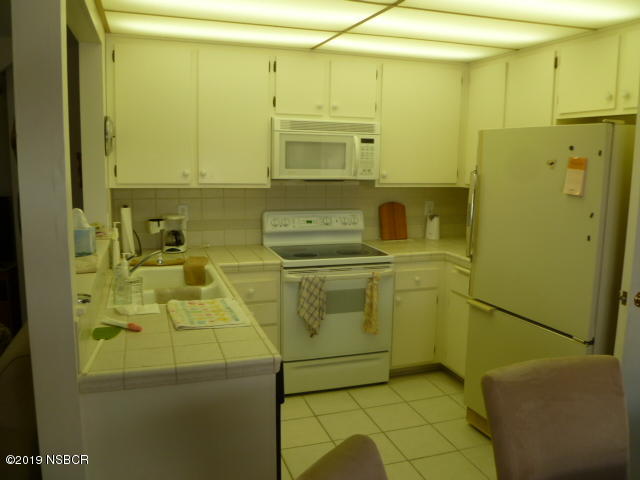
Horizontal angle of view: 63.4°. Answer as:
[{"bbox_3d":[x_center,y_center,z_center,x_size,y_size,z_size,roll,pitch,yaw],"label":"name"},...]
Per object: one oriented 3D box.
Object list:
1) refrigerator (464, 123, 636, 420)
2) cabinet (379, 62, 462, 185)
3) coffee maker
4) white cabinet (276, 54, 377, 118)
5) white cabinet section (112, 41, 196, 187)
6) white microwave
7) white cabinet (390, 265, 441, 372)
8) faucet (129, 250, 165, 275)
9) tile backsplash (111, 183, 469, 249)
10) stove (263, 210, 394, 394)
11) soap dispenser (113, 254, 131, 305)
[{"bbox_3d":[1.384,0.290,2.768,0.780,1.710,0.800,-3,9,-21],"label":"refrigerator"},{"bbox_3d":[0.693,-0.857,3.912,0.700,0.890,0.325,-2,9,-18],"label":"cabinet"},{"bbox_3d":[-0.998,-0.044,3.537,0.155,0.250,0.195,-2,9,-18],"label":"coffee maker"},{"bbox_3d":[-0.009,-1.042,3.619,0.760,0.445,0.335,-2,8,-17],"label":"white cabinet"},{"bbox_3d":[-1.056,-0.771,3.301,0.488,0.850,0.320,-2,10,-18],"label":"white cabinet section"},{"bbox_3d":[-0.003,-0.624,3.645,0.758,0.400,0.400,-2,8,-17],"label":"white microwave"},{"bbox_3d":[0.579,0.484,3.867,0.393,0.780,0.620,-2,8,-17],"label":"white cabinet"},{"bbox_3d":[-0.883,0.132,2.567,0.220,0.160,0.065,-2,8,-17],"label":"faucet"},{"bbox_3d":[-0.054,-0.191,3.935,2.780,0.445,0.020,-2,9,-18],"label":"tile backsplash"},{"bbox_3d":[0.039,0.406,3.640,0.758,1.172,0.665,-2,8,-17],"label":"stove"},{"bbox_3d":[-0.854,0.173,2.230,0.072,0.210,0.072,-2,9,-18],"label":"soap dispenser"}]

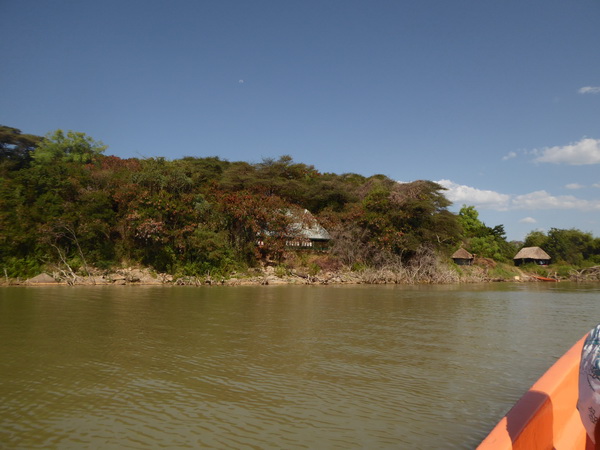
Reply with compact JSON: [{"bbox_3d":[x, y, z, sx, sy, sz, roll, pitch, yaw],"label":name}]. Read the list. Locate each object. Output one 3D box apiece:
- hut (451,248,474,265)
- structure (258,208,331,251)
[{"bbox_3d":[33.171,6.634,92.000,4.600,3.700,4.600,-2,-7,17],"label":"hut"},{"bbox_3d":[-1.001,0.910,82.000,13.000,7.600,9.500,0,-7,5],"label":"structure"}]

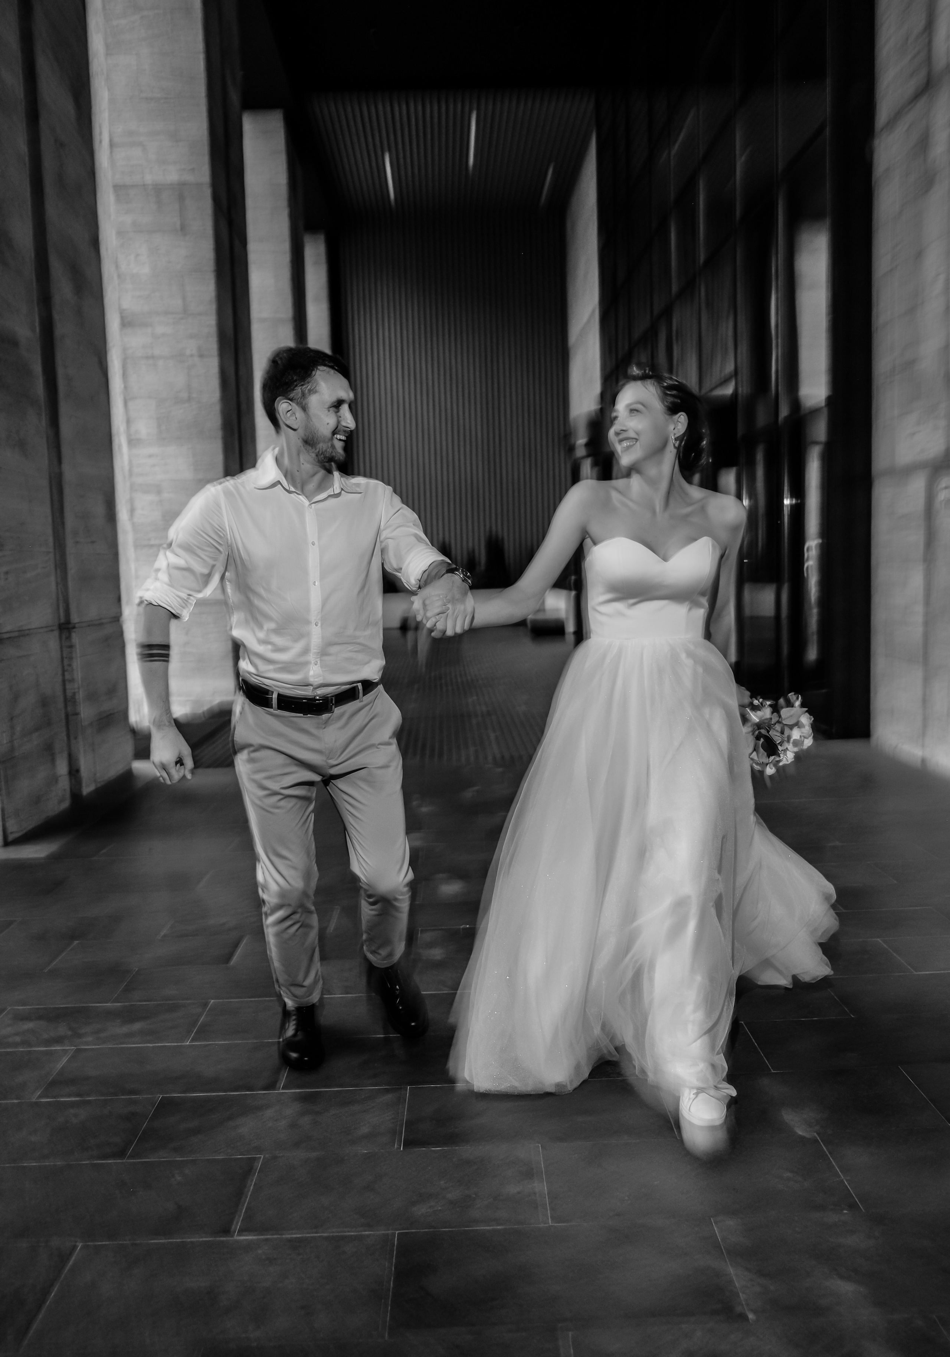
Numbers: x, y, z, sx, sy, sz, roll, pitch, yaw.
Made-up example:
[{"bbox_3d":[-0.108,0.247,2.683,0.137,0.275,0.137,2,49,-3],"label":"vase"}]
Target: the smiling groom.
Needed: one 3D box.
[{"bbox_3d":[-0.422,0.085,2.743,0.860,1.810,0.520,-3,6,-10],"label":"smiling groom"}]

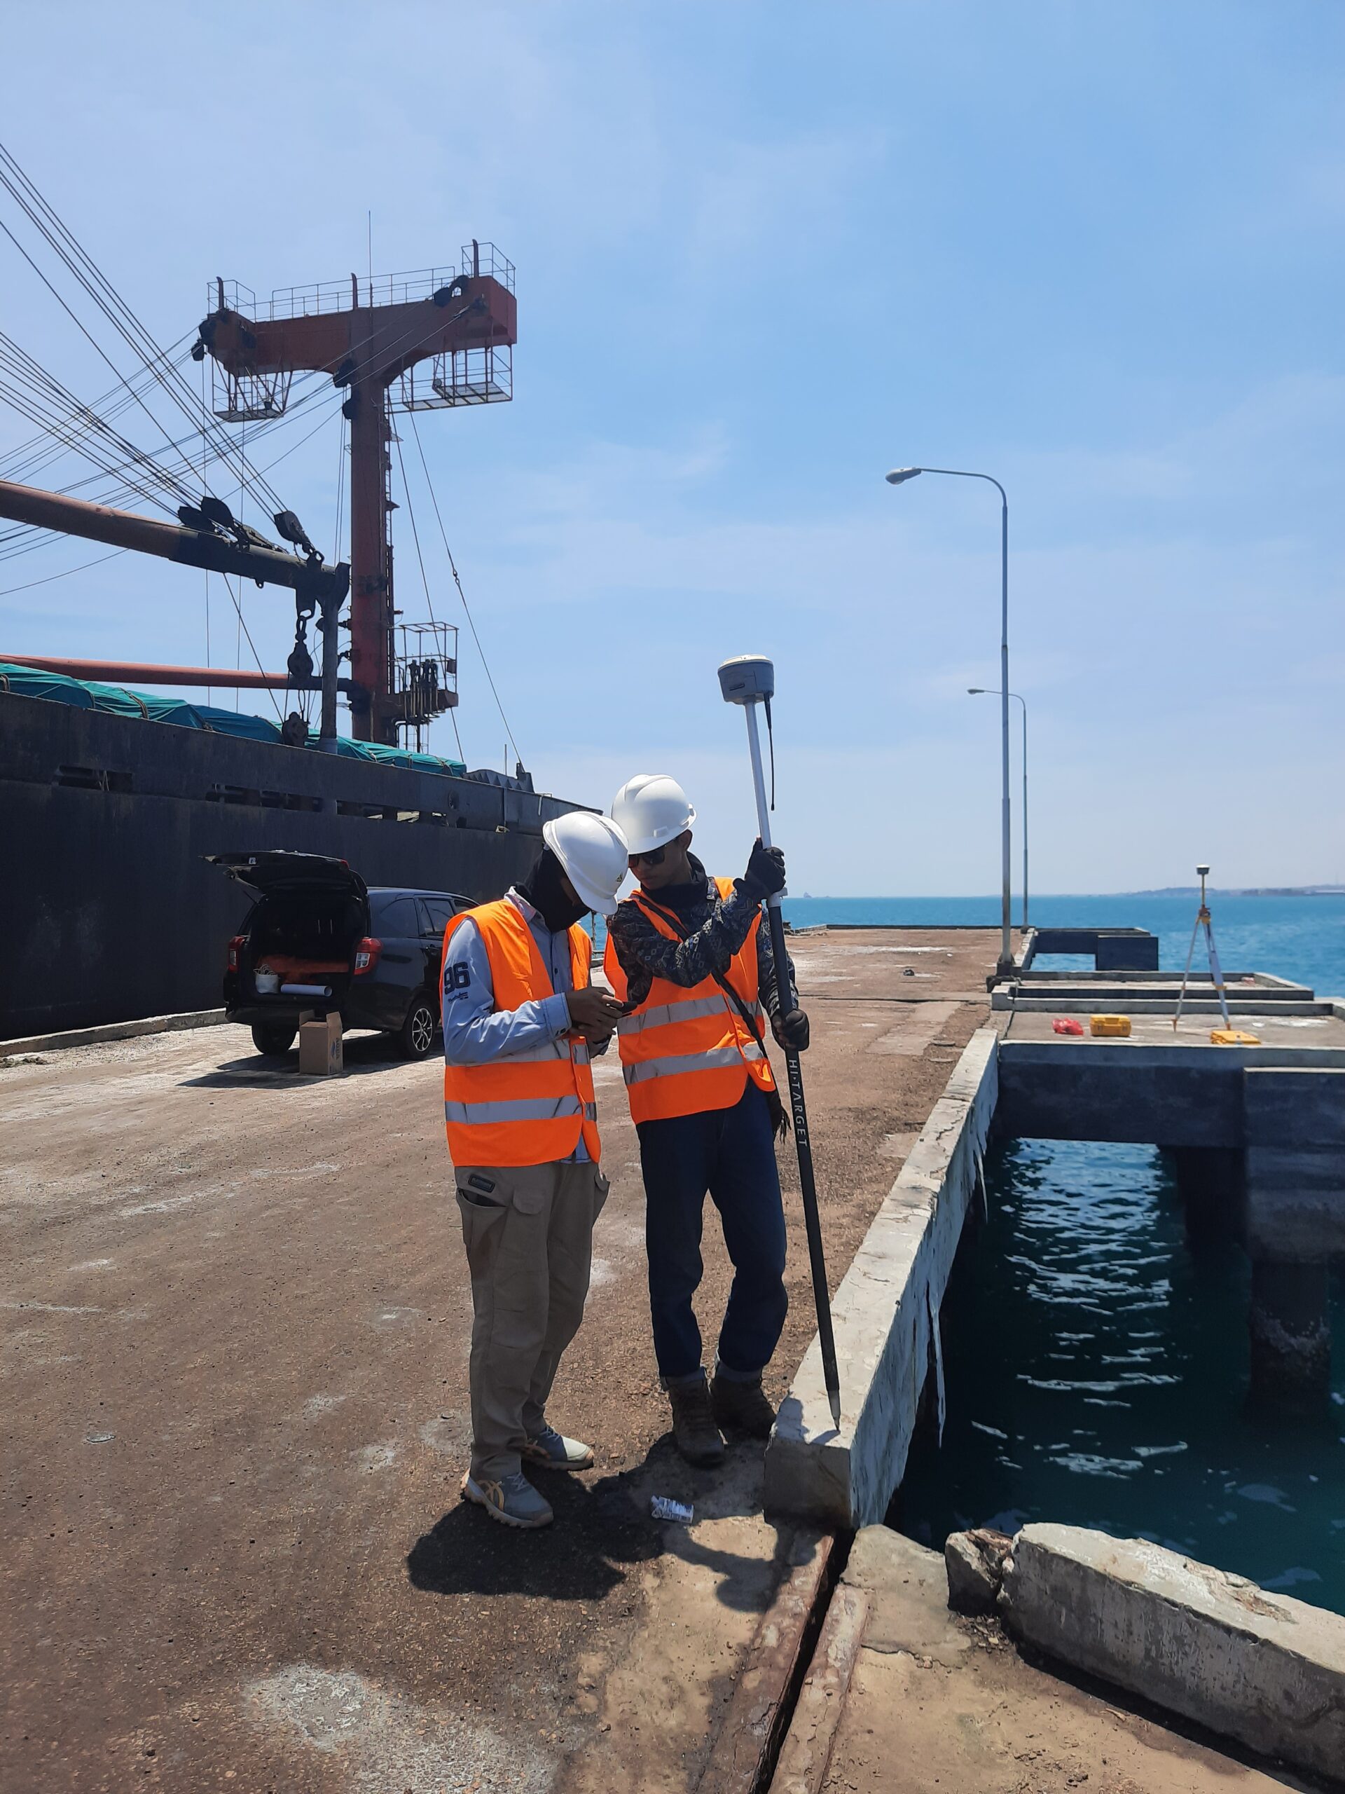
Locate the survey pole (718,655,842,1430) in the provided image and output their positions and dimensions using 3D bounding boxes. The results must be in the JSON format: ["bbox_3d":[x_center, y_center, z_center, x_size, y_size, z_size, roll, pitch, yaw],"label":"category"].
[{"bbox_3d":[0.291,0.348,3.164,0.140,1.900,0.140,-7,-2,17],"label":"survey pole"}]

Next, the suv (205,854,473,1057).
[{"bbox_3d":[-2.675,0.550,12.951,1.660,1.840,4.270,0,0,17],"label":"suv"}]

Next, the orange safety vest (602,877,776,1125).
[{"bbox_3d":[0.047,0.278,3.500,0.460,0.650,0.310,0,0,-30],"label":"orange safety vest"}]

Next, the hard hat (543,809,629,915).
[{"bbox_3d":[-0.208,-0.093,3.130,0.155,0.280,0.225,-38,-16,6],"label":"hard hat"}]

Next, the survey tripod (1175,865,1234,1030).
[{"bbox_3d":[5.727,0.557,13.950,0.620,1.825,0.600,0,0,0],"label":"survey tripod"}]

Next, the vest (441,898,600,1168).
[{"bbox_3d":[-0.374,0.338,3.200,0.310,0.650,0.460,0,0,28],"label":"vest"}]

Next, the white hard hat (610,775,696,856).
[{"bbox_3d":[-0.058,-0.215,3.450,0.280,0.160,0.225,-25,16,-37],"label":"white hard hat"}]

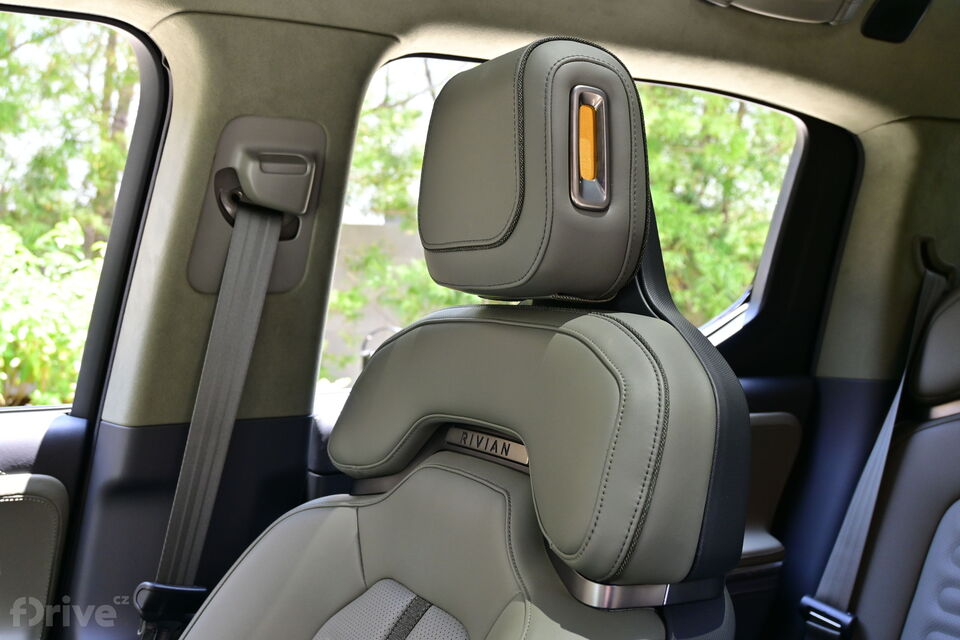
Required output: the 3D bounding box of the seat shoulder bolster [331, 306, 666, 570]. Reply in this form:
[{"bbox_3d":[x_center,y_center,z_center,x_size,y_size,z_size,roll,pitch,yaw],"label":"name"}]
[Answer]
[{"bbox_3d":[-0.002,0.090,0.929,0.105,0.172,0.490,10,-3,-29],"label":"seat shoulder bolster"}]

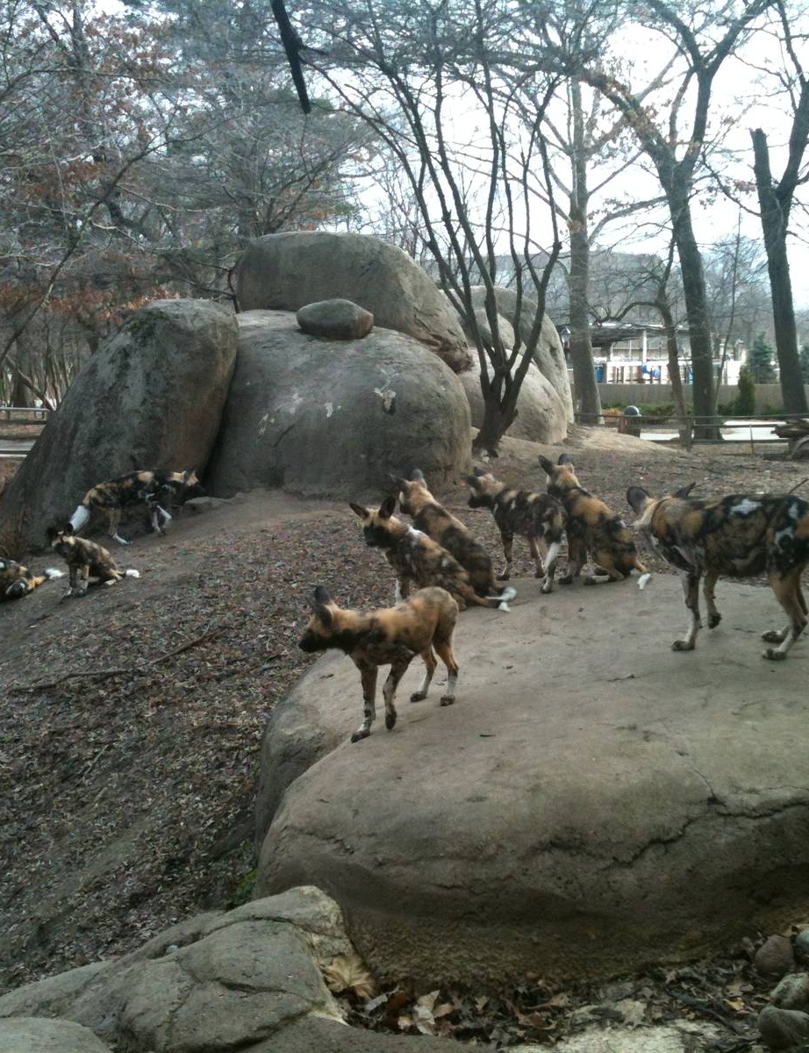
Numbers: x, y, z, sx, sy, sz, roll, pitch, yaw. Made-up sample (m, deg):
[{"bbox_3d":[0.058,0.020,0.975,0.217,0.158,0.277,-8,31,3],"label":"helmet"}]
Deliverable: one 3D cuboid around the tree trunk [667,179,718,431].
[{"bbox_3d":[5.225,-3.868,25.751,0.520,4.532,0.520,-6,6,1],"label":"tree trunk"}]

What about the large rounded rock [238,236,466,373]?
[{"bbox_3d":[-0.618,-2.705,17.200,2.750,1.600,2.100,0,6,0],"label":"large rounded rock"}]

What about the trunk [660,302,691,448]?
[{"bbox_3d":[4.266,-2.401,22.373,0.260,2.319,0.260,-8,6,1],"label":"trunk"}]

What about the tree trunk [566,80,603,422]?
[{"bbox_3d":[4.439,-6.718,35.000,0.801,8.586,0.801,0,6,0],"label":"tree trunk"}]

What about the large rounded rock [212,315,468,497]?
[{"bbox_3d":[-0.742,-1.366,16.000,2.893,2.043,2.600,0,6,0],"label":"large rounded rock"}]

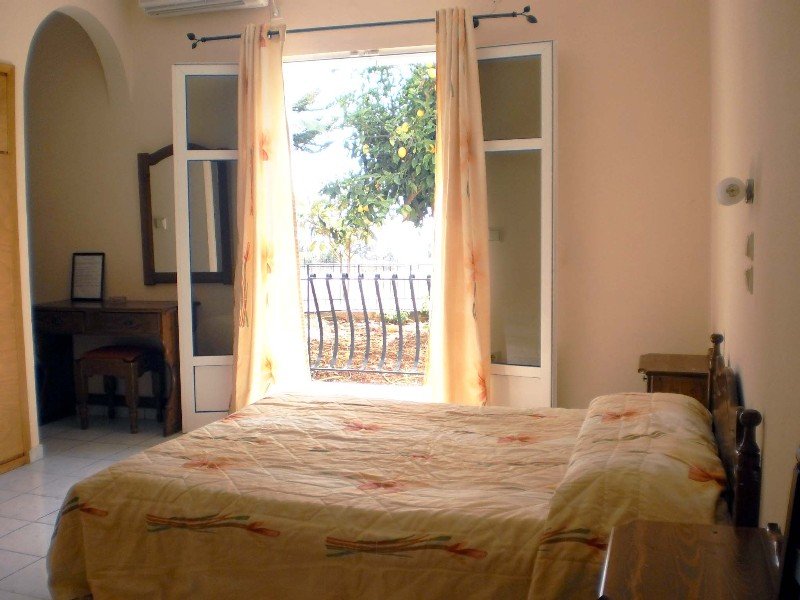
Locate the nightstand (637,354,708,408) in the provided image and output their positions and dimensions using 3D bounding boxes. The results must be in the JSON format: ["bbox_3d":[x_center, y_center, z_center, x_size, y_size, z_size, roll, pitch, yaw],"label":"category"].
[{"bbox_3d":[1.292,0.572,3.900,0.330,0.605,0.460,1,5,18],"label":"nightstand"}]

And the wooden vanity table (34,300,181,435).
[{"bbox_3d":[-1.746,0.408,5.253,0.960,0.760,0.470,1,5,18],"label":"wooden vanity table"}]

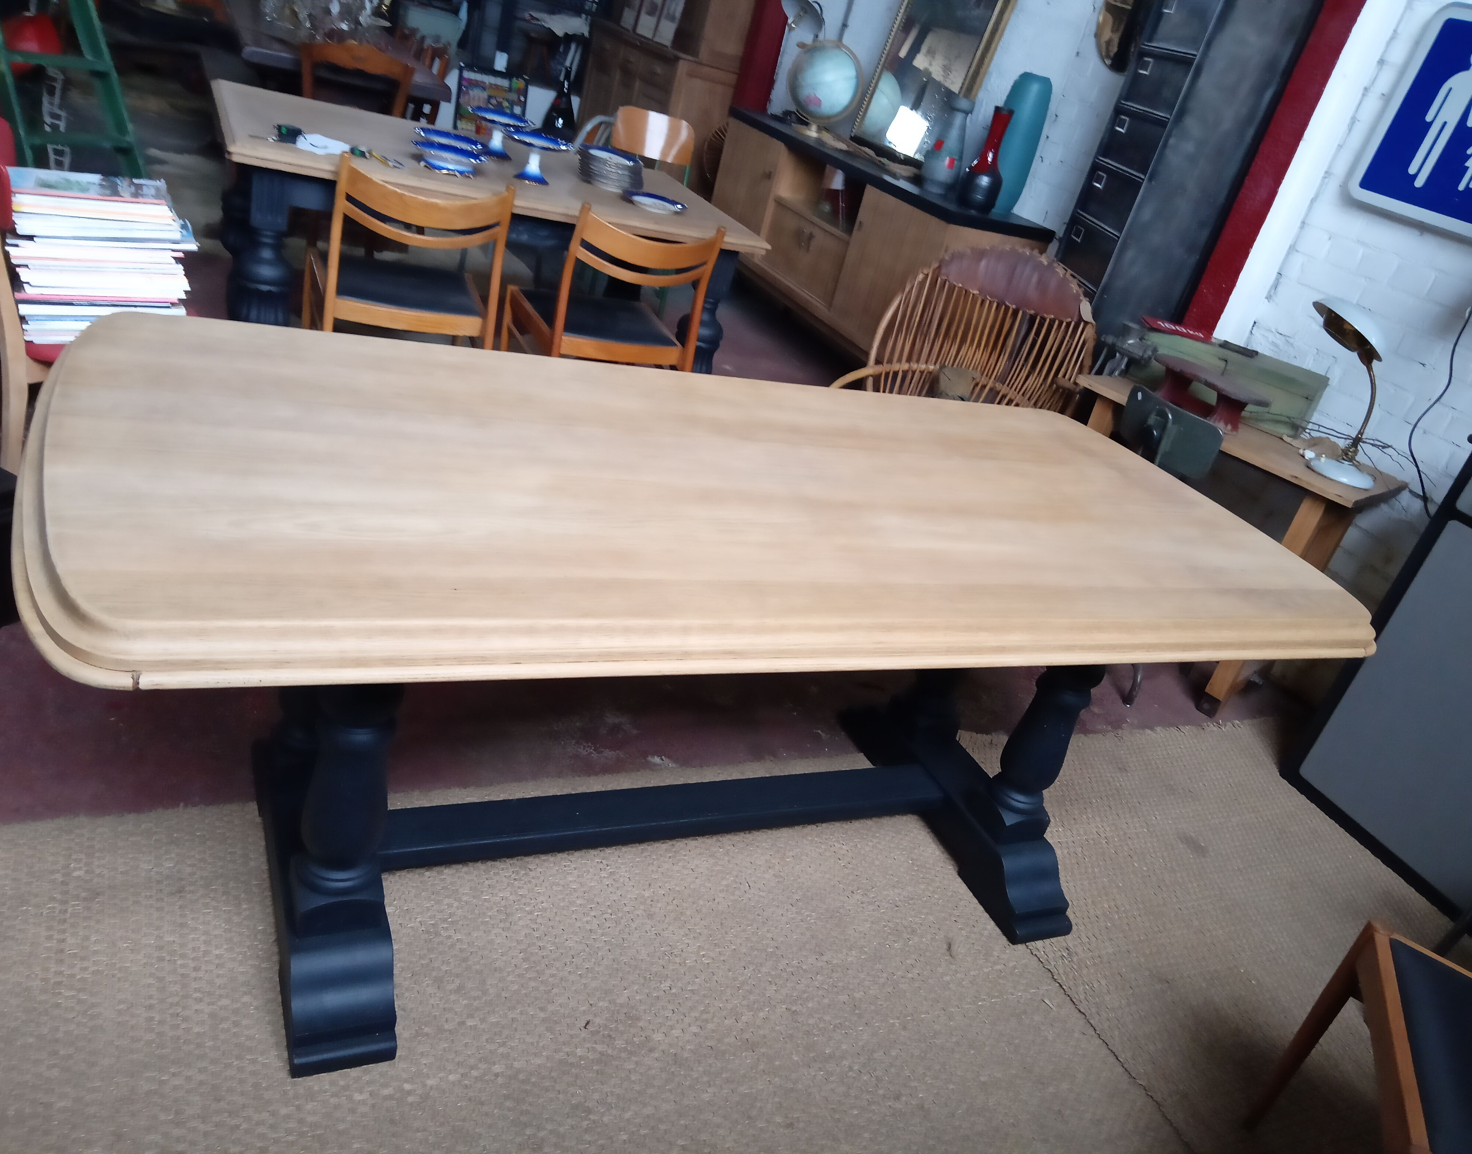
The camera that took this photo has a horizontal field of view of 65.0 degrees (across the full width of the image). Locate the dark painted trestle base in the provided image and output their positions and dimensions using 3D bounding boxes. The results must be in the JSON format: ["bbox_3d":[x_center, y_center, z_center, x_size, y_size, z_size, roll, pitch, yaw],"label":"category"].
[{"bbox_3d":[-0.027,0.191,2.025,1.430,0.730,0.727,1,30,-28],"label":"dark painted trestle base"}]

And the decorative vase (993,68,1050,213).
[{"bbox_3d":[1.301,-1.935,5.189,0.205,0.570,0.205,1,30,-28],"label":"decorative vase"}]

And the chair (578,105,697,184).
[{"bbox_3d":[-0.492,-1.835,5.678,0.430,0.810,0.480,12,26,-9],"label":"chair"}]

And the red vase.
[{"bbox_3d":[1.135,-1.824,5.053,0.183,0.415,0.183,1,30,-28],"label":"red vase"}]

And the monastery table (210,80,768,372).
[{"bbox_3d":[-0.852,-0.932,3.716,1.530,0.780,1.000,1,30,-28],"label":"monastery table"}]

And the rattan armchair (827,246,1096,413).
[{"bbox_3d":[0.661,-0.510,3.579,0.680,0.930,0.700,18,26,4],"label":"rattan armchair"}]

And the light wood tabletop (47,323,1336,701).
[{"bbox_3d":[0.071,-0.146,1.855,2.069,0.050,0.965,1,30,-28],"label":"light wood tabletop"}]

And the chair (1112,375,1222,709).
[{"bbox_3d":[1.171,-0.112,3.235,0.480,0.800,0.410,-6,33,-37],"label":"chair"}]

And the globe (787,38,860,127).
[{"bbox_3d":[0.477,-2.628,6.225,0.350,0.450,0.340,13,26,-7],"label":"globe"}]

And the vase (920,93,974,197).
[{"bbox_3d":[0.985,-1.973,5.272,0.178,0.405,0.178,1,30,-28],"label":"vase"}]

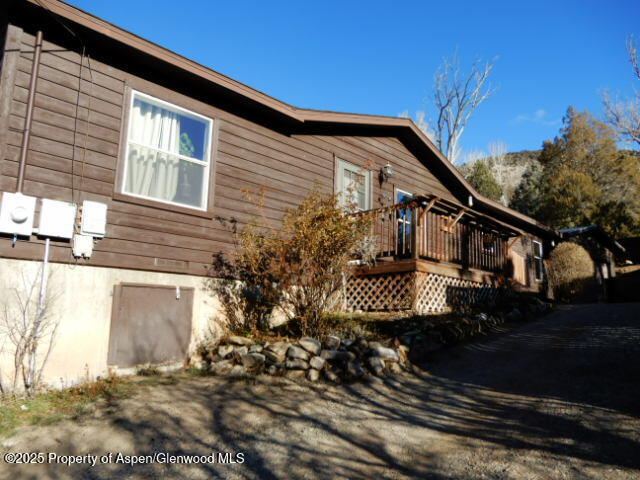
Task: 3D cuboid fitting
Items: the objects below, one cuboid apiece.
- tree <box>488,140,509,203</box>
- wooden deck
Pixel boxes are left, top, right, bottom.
[{"bbox_3d":[16.137,-4.643,40.000,2.000,8.800,2.000,1,-9,0],"label":"tree"},{"bbox_3d":[2.355,0.580,9.075,2.172,1.815,3.998,-7,-12,42],"label":"wooden deck"}]

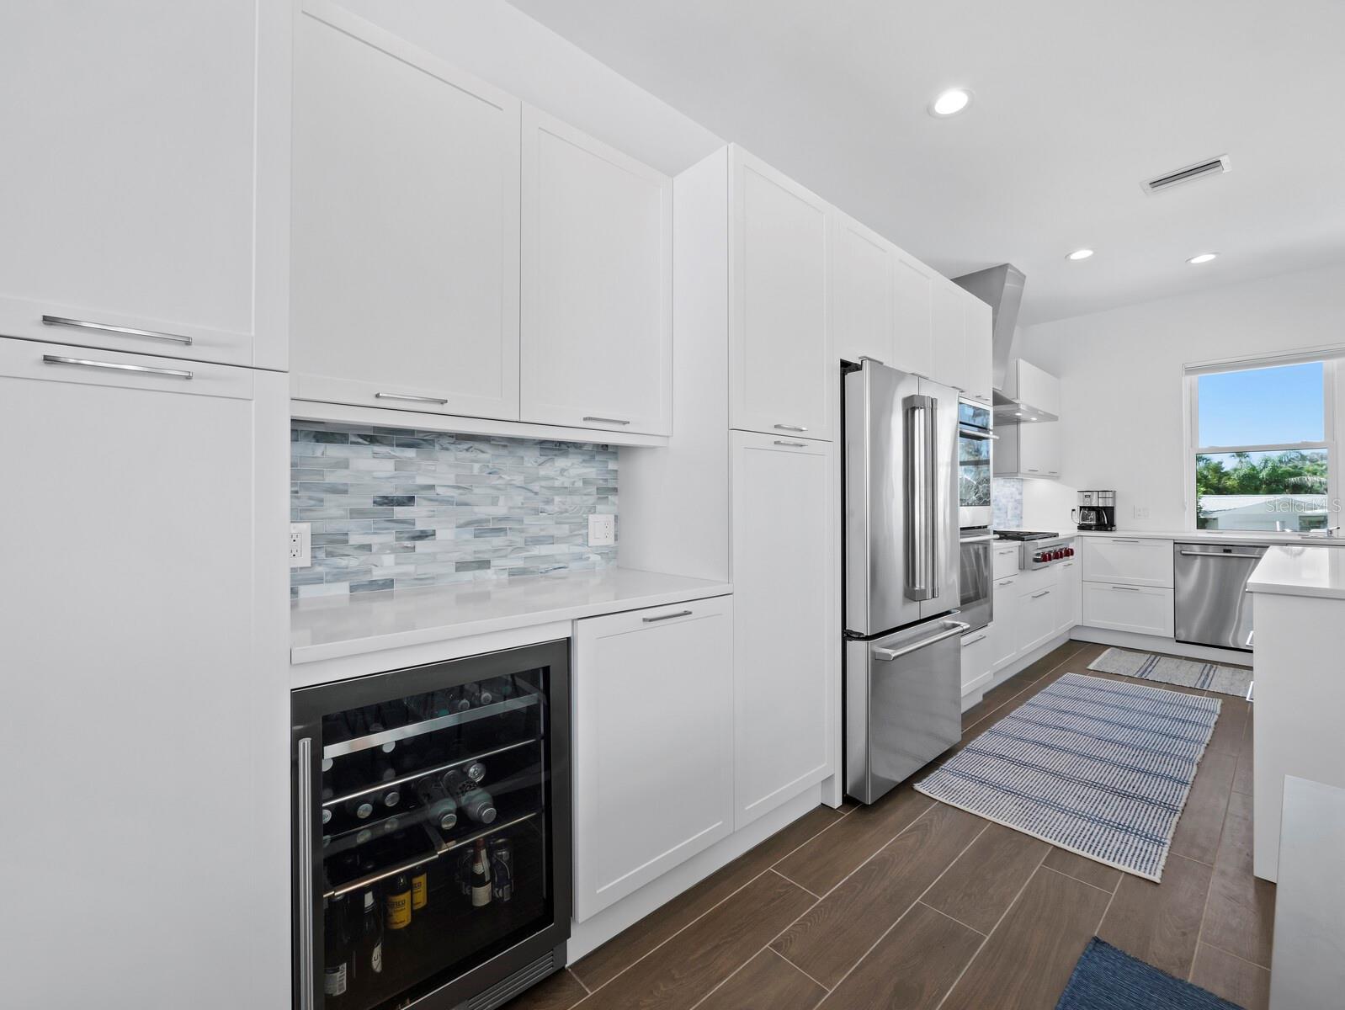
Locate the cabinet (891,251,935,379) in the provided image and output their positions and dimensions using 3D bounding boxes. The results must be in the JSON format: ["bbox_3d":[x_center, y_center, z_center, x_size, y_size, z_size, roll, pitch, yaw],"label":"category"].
[{"bbox_3d":[0.999,-0.923,2.949,0.459,0.609,0.639,0,0,-41],"label":"cabinet"}]

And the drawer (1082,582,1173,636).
[{"bbox_3d":[3.917,0.851,4.629,0.530,0.382,0.580,0,0,-41],"label":"drawer"}]

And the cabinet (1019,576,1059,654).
[{"bbox_3d":[2.618,0.864,4.389,0.911,0.440,0.601,0,0,-41],"label":"cabinet"}]

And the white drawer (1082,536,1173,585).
[{"bbox_3d":[3.915,0.464,4.628,0.530,0.382,0.580,0,0,-41],"label":"white drawer"}]

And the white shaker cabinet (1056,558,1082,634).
[{"bbox_3d":[3.185,0.783,4.885,0.595,0.596,0.601,0,0,-41],"label":"white shaker cabinet"}]

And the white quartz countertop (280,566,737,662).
[{"bbox_3d":[-0.463,0.281,1.653,1.211,0.033,0.637,0,0,-41],"label":"white quartz countertop"}]

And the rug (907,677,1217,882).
[{"bbox_3d":[2.236,1.219,2.874,2.429,0.010,0.797,0,0,-41],"label":"rug"}]

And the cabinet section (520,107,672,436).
[{"bbox_3d":[-0.330,-0.721,1.913,0.592,0.924,0.331,0,0,-41],"label":"cabinet section"}]

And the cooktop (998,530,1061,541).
[{"bbox_3d":[2.637,0.264,4.364,0.899,0.064,0.570,0,0,-41],"label":"cooktop"}]

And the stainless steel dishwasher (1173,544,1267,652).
[{"bbox_3d":[4.456,0.704,4.342,0.610,0.801,0.600,0,0,-41],"label":"stainless steel dishwasher"}]

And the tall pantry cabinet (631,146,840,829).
[{"bbox_3d":[0.232,-0.012,2.278,0.657,2.416,0.645,0,0,-41],"label":"tall pantry cabinet"}]

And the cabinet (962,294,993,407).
[{"bbox_3d":[1.646,-0.929,3.515,0.418,0.609,0.639,0,0,-41],"label":"cabinet"}]

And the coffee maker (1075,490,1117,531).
[{"bbox_3d":[3.984,0.060,5.104,0.260,0.377,0.271,0,0,-41],"label":"coffee maker"}]

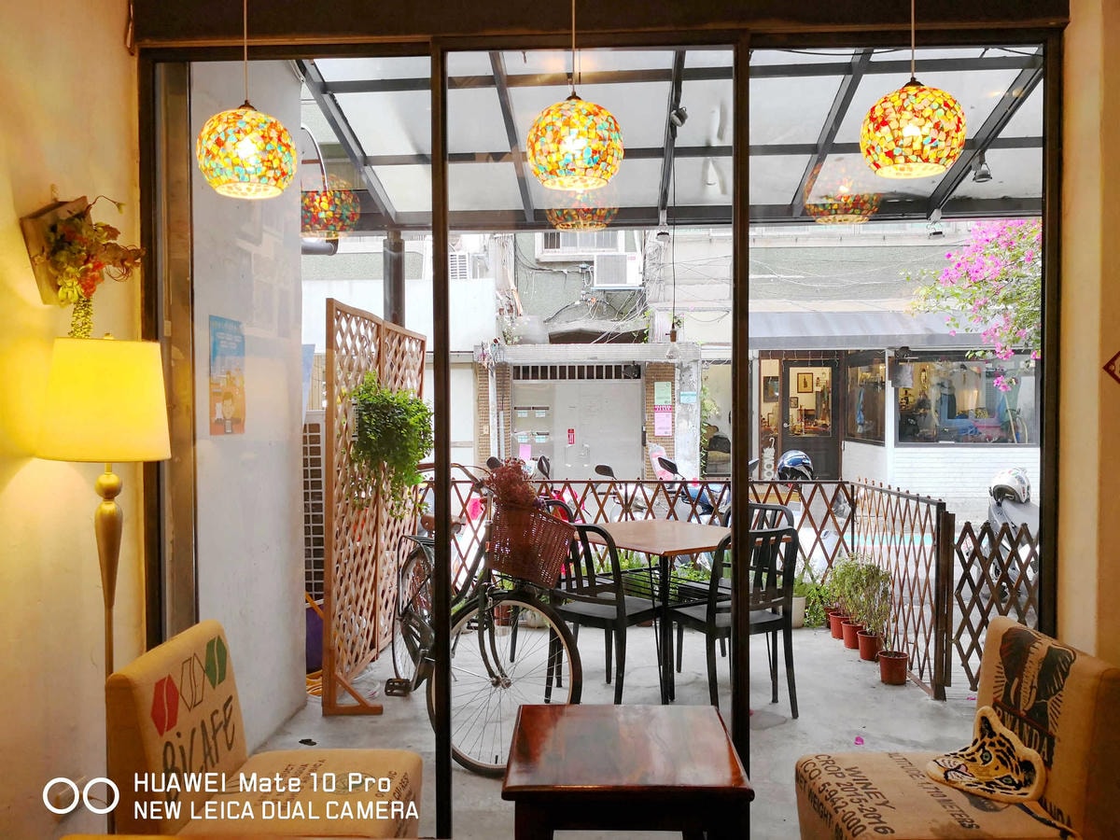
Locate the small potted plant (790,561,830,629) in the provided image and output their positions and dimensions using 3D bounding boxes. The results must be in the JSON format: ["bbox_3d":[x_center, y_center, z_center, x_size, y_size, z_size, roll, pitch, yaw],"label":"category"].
[{"bbox_3d":[1.526,1.071,5.400,0.260,0.430,0.250,0,1,5],"label":"small potted plant"}]

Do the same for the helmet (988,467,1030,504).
[{"bbox_3d":[3.096,0.432,6.000,0.250,0.250,0.290,1,2,35],"label":"helmet"}]

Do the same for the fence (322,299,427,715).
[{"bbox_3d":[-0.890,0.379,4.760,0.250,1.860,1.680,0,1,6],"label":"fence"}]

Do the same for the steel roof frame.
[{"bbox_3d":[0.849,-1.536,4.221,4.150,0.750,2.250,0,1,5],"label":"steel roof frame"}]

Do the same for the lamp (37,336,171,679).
[{"bbox_3d":[-1.216,0.573,2.350,0.360,1.585,0.360,0,1,-6],"label":"lamp"}]

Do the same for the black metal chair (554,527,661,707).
[{"bbox_3d":[0.235,0.889,4.110,0.420,0.860,0.500,1,2,38],"label":"black metal chair"}]

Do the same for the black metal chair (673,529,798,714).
[{"bbox_3d":[0.770,0.889,4.030,0.420,0.860,0.500,-1,1,-22],"label":"black metal chair"}]

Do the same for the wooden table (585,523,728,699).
[{"bbox_3d":[0.530,0.944,4.310,0.800,0.740,0.800,-1,2,-37],"label":"wooden table"}]

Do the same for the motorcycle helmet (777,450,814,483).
[{"bbox_3d":[1.726,0.343,6.400,0.250,0.250,0.280,1,1,30],"label":"motorcycle helmet"}]

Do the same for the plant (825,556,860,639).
[{"bbox_3d":[1.675,1.050,5.200,0.220,0.480,0.220,0,1,5],"label":"plant"}]

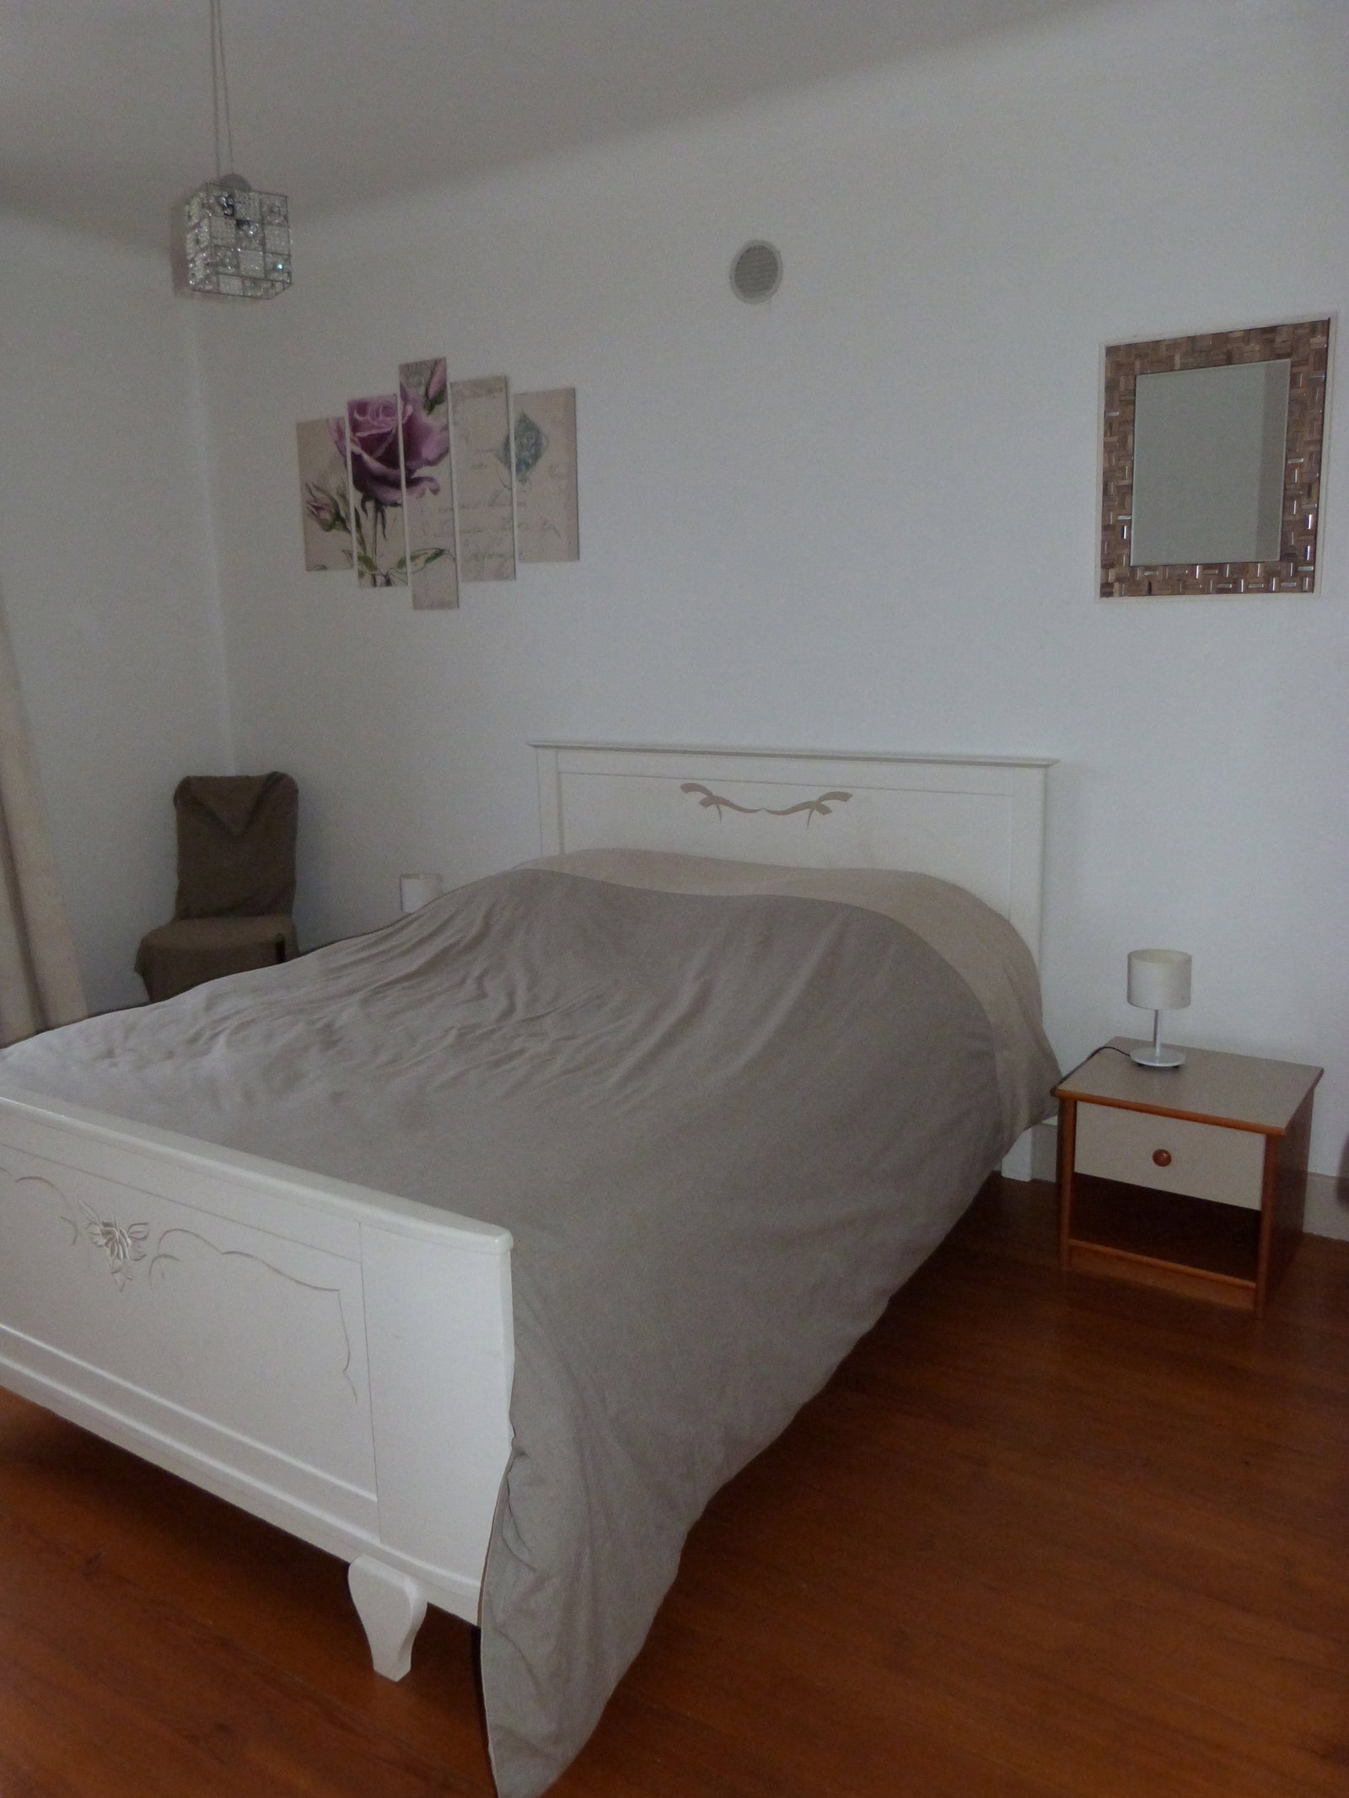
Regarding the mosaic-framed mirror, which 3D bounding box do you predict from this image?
[{"bbox_3d":[1.183,-0.954,2.871,0.452,0.551,0.030,6,13,32],"label":"mosaic-framed mirror"}]

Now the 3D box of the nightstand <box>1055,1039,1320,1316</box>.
[{"bbox_3d":[1.152,0.604,2.923,0.460,0.417,0.442,7,14,35],"label":"nightstand"}]

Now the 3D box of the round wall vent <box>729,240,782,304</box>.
[{"bbox_3d":[0.211,-1.616,3.351,0.157,0.157,0.020,6,11,33],"label":"round wall vent"}]

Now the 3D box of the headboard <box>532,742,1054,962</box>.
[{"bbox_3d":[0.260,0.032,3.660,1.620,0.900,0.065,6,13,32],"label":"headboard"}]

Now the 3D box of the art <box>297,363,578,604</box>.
[{"bbox_3d":[-0.756,-1.282,4.049,1.137,0.735,0.025,6,13,32],"label":"art"}]

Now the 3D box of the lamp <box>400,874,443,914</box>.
[{"bbox_3d":[-0.802,0.053,4.155,0.141,0.253,0.141,6,13,32],"label":"lamp"}]

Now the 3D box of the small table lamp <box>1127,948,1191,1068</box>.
[{"bbox_3d":[1.105,0.255,2.962,0.142,0.253,0.142,6,13,32],"label":"small table lamp"}]

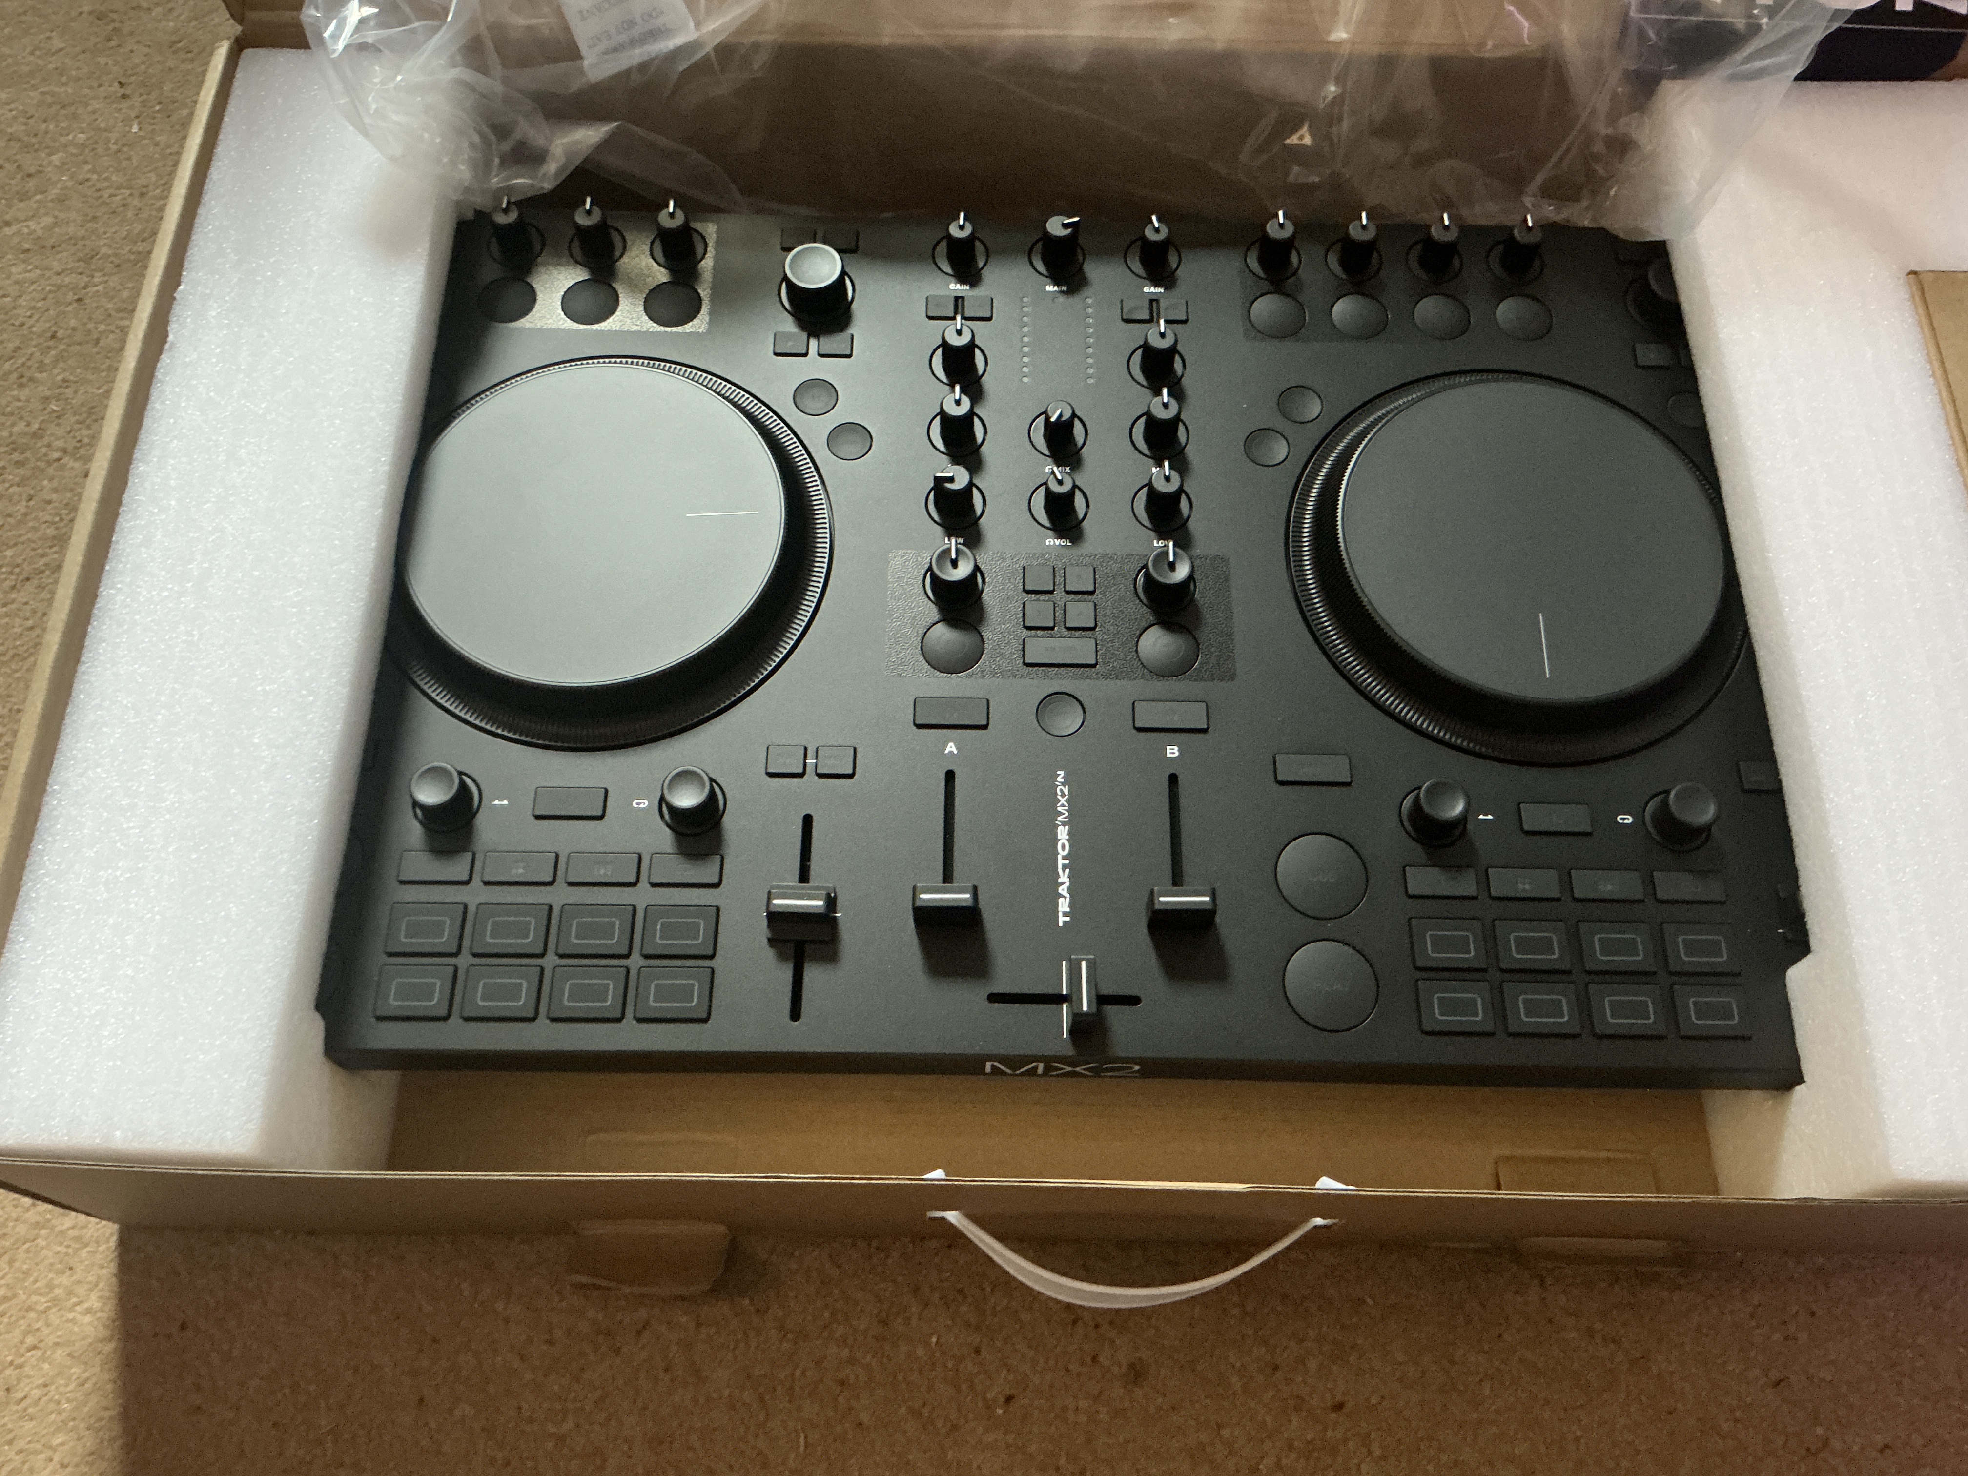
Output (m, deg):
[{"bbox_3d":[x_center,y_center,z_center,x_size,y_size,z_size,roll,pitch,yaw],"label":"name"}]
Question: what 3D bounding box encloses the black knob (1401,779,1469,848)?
[{"bbox_3d":[0.131,0.020,0.456,0.019,0.013,0.019,1,65,0],"label":"black knob"}]

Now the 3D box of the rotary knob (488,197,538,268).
[{"bbox_3d":[-0.164,-0.177,0.552,0.011,0.016,0.013,1,67,0],"label":"rotary knob"}]

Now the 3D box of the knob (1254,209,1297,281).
[{"bbox_3d":[0.102,-0.172,0.554,0.011,0.016,0.013,1,67,0],"label":"knob"}]

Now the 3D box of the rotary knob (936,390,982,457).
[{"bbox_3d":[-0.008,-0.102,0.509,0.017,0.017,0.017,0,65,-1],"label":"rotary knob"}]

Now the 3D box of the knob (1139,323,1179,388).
[{"bbox_3d":[0.059,-0.131,0.536,0.011,0.015,0.013,1,67,0],"label":"knob"}]

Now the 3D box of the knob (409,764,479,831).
[{"bbox_3d":[-0.160,0.016,0.468,0.017,0.013,0.017,1,66,0],"label":"knob"}]

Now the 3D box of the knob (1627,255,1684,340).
[{"bbox_3d":[0.237,-0.152,0.550,0.022,0.015,0.022,1,66,0],"label":"knob"}]

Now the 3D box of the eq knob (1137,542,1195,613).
[{"bbox_3d":[0.057,-0.050,0.486,0.019,0.015,0.019,1,65,0],"label":"eq knob"}]

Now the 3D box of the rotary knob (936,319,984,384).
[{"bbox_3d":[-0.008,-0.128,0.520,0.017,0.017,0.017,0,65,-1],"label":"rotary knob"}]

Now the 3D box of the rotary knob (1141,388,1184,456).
[{"bbox_3d":[0.059,-0.105,0.524,0.011,0.016,0.013,1,67,0],"label":"rotary knob"}]

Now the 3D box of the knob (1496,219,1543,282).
[{"bbox_3d":[0.189,-0.172,0.557,0.011,0.016,0.012,-4,66,-2],"label":"knob"}]

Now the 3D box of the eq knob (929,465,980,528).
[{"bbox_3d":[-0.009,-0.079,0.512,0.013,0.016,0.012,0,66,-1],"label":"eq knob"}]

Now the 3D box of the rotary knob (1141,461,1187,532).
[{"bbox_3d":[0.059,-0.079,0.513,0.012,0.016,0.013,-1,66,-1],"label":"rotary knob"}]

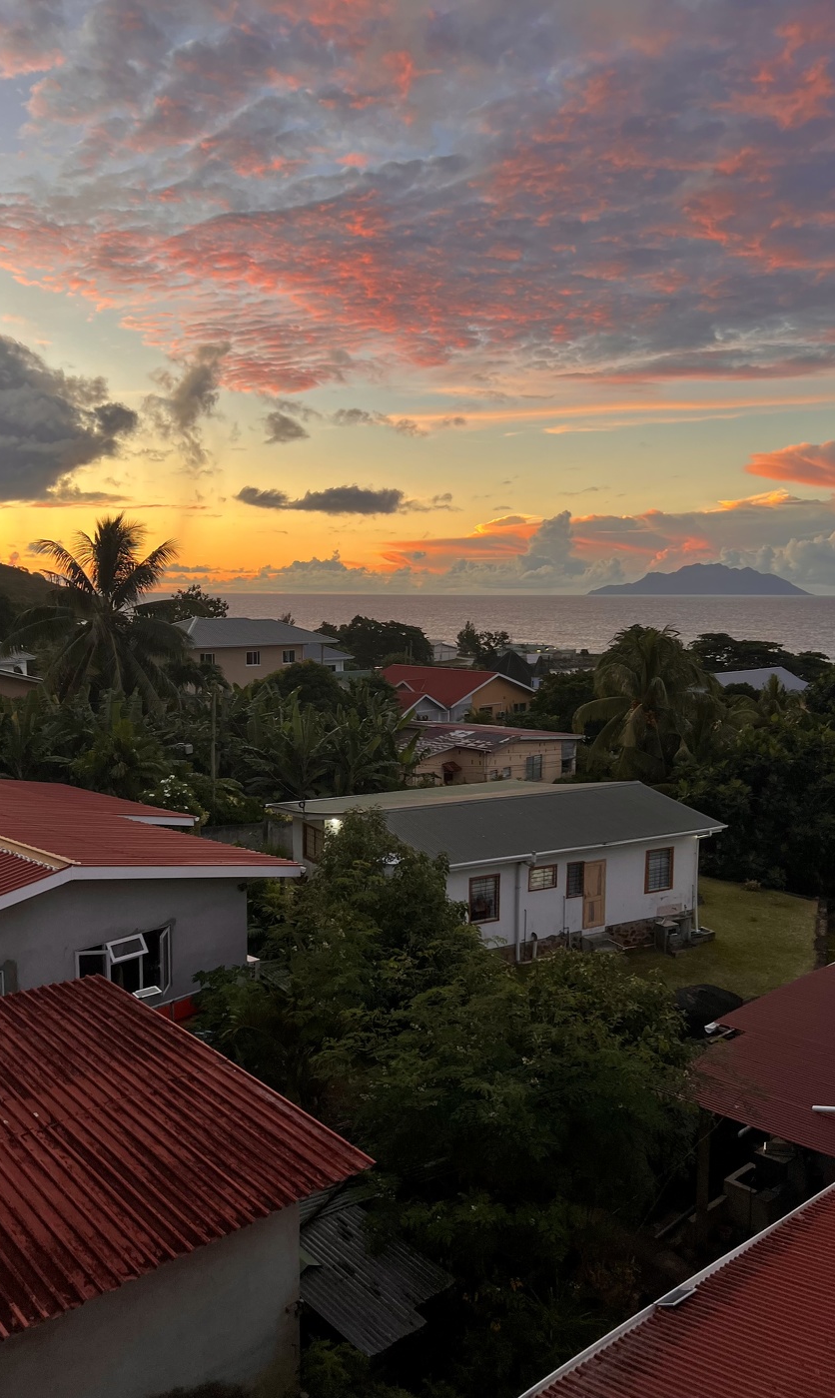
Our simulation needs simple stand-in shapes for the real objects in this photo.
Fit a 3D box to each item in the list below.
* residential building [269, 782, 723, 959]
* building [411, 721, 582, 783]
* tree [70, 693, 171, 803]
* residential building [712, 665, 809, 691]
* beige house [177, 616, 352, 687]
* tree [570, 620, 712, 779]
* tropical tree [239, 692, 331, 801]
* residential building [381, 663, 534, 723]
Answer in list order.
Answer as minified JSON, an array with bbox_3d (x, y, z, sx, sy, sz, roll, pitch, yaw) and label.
[{"bbox_3d":[2.433,5.407,35.965,12.000,4.440,10.200,-3,7,-30],"label":"residential building"},{"bbox_3d":[2.376,3.141,63.103,11.500,3.700,9.800,6,8,44],"label":"building"},{"bbox_3d":[-11.928,2.971,42.518,3.900,6.457,3.900,0,6,0],"label":"tree"},{"bbox_3d":[28.647,0.105,92.168,13.000,5.114,9.000,-5,8,-43],"label":"residential building"},{"bbox_3d":[-18.615,-3.952,105.673,10.500,8.900,19.000,6,8,43],"label":"beige house"},{"bbox_3d":[12.200,0.768,57.362,7.600,9.453,7.600,0,6,0],"label":"tree"},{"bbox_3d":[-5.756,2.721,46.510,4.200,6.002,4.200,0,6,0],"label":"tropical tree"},{"bbox_3d":[0.819,0.454,83.579,13.500,5.524,12.500,-6,8,-45],"label":"residential building"}]

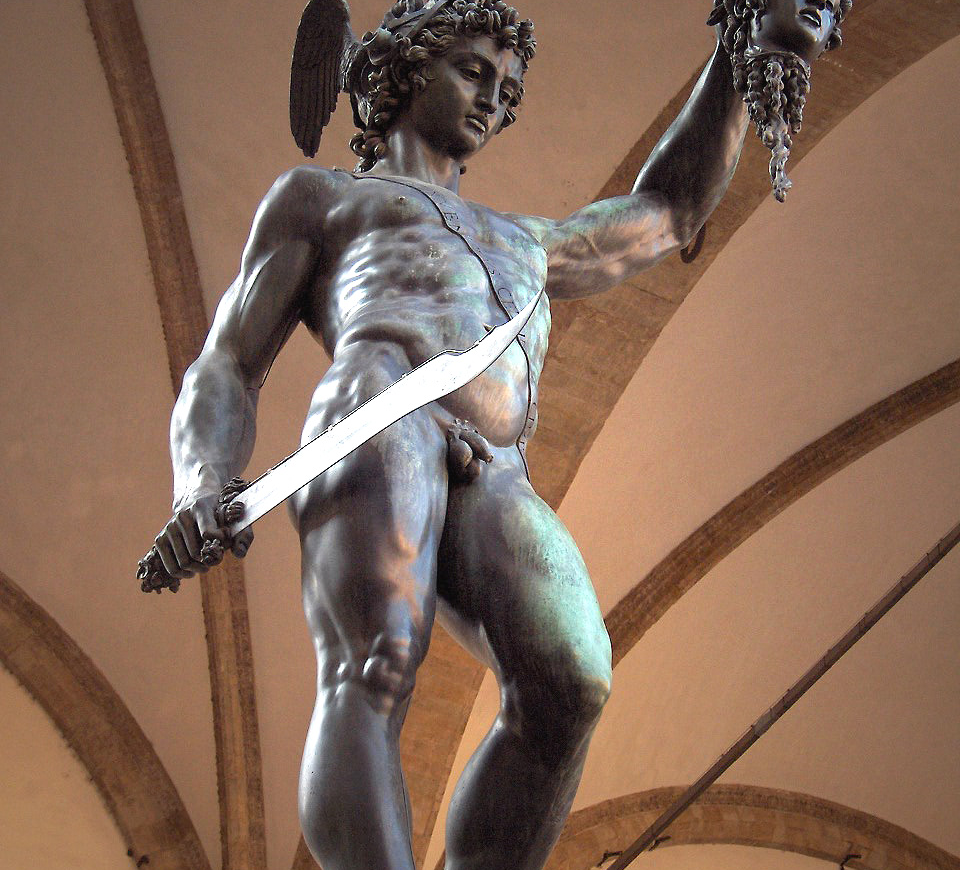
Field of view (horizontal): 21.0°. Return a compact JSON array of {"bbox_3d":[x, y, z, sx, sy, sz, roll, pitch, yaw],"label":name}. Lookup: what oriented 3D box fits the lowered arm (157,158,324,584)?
[{"bbox_3d":[-0.483,-0.124,5.220,0.300,1.050,0.340,17,-46,-12],"label":"lowered arm"}]

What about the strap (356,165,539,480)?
[{"bbox_3d":[-0.071,-0.239,5.450,0.400,0.820,0.300,14,-42,-15],"label":"strap"}]

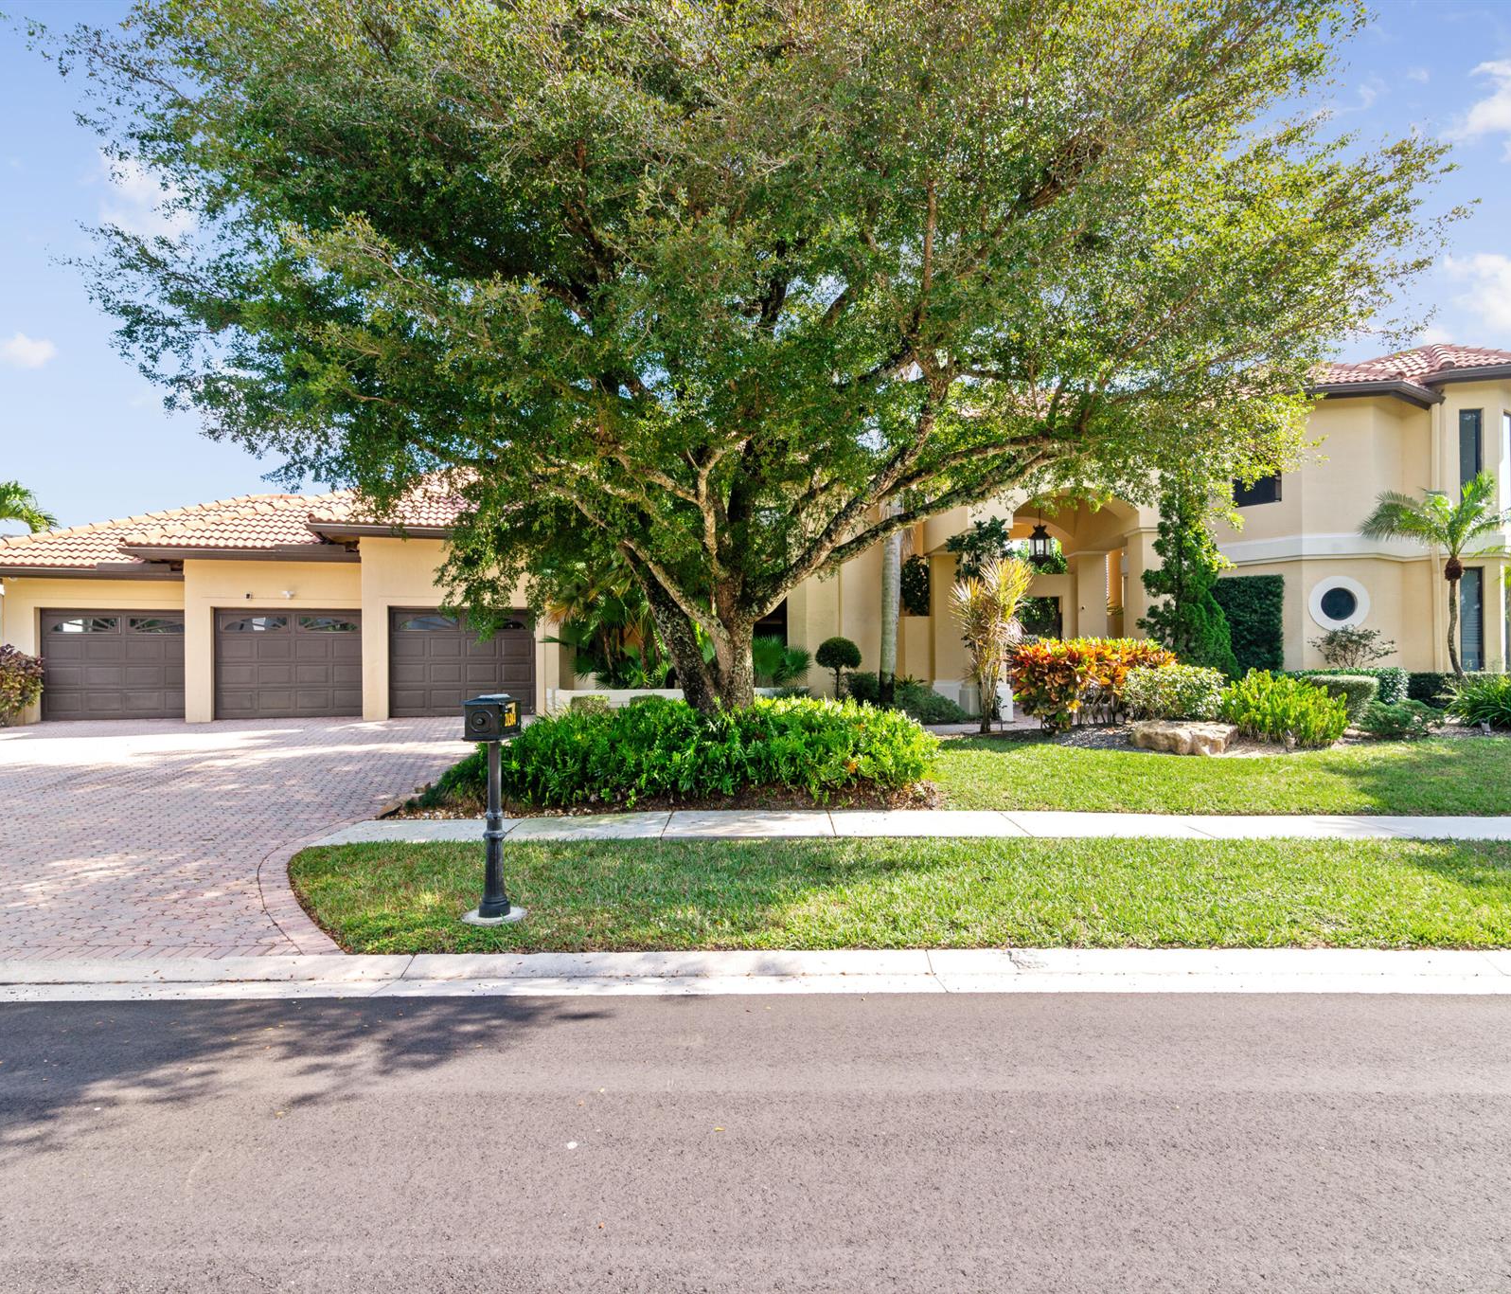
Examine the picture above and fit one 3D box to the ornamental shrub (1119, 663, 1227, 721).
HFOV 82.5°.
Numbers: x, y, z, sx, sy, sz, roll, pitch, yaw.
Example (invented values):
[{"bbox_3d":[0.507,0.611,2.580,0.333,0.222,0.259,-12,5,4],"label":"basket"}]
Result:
[{"bbox_3d":[6.422,0.790,13.300,1.470,1.030,1.250,0,0,26],"label":"ornamental shrub"}]

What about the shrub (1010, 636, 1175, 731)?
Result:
[{"bbox_3d":[5.980,0.650,15.300,2.900,1.600,1.400,0,0,0],"label":"shrub"}]

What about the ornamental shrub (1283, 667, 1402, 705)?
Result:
[{"bbox_3d":[10.237,0.830,15.000,1.800,0.870,0.900,0,0,21],"label":"ornamental shrub"}]

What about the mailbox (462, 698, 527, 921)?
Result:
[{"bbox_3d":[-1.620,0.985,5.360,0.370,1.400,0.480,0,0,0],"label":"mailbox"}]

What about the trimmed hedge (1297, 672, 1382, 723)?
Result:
[{"bbox_3d":[11.000,0.960,16.200,1.400,0.930,1.300,0,0,0],"label":"trimmed hedge"}]

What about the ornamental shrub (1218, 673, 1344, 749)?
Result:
[{"bbox_3d":[7.432,0.880,12.200,1.550,1.030,1.300,0,0,31],"label":"ornamental shrub"}]

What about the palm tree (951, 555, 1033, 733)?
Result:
[{"bbox_3d":[4.030,-0.050,14.650,1.350,3.020,1.300,0,0,0],"label":"palm tree"}]

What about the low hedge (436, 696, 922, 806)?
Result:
[{"bbox_3d":[-0.670,1.160,10.100,5.100,0.880,3.200,0,0,0],"label":"low hedge"}]

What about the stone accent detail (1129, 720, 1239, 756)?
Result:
[{"bbox_3d":[5.703,1.230,11.500,1.320,0.370,0.900,0,0,26],"label":"stone accent detail"}]

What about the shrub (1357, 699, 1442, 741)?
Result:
[{"bbox_3d":[10.700,1.160,14.300,1.150,0.660,1.050,0,0,0],"label":"shrub"}]

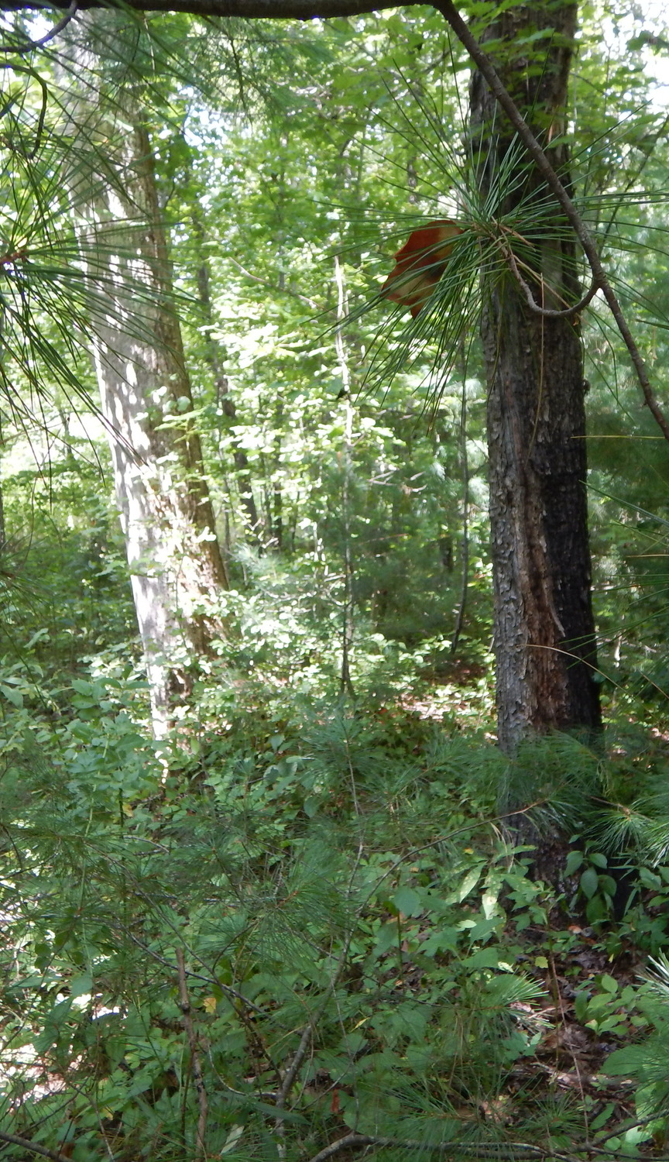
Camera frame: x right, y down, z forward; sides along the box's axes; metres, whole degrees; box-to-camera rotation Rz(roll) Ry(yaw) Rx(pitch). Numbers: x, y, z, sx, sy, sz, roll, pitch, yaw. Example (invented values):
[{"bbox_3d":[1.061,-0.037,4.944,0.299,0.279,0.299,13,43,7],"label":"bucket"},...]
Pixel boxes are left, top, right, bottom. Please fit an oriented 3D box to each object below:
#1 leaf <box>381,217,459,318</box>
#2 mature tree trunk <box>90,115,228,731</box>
[{"bbox_3d":[0.047,-0.169,0.580,0.046,0.053,0.022,-2,0,9],"label":"leaf"},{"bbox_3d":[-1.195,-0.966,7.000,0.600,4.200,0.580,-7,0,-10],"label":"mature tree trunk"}]

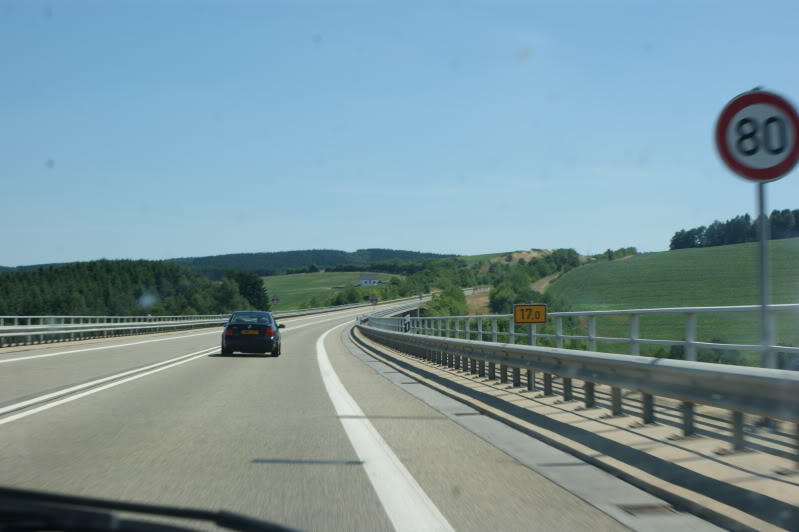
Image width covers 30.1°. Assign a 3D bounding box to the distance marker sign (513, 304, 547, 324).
[{"bbox_3d":[2.162,0.798,24.600,0.540,0.325,0.035,-1,-2,-2],"label":"distance marker sign"}]

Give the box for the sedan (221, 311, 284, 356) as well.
[{"bbox_3d":[-4.630,2.137,46.800,1.770,1.430,4.380,0,-2,-3],"label":"sedan"}]

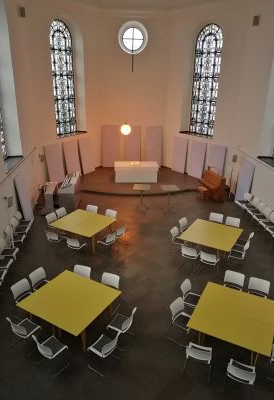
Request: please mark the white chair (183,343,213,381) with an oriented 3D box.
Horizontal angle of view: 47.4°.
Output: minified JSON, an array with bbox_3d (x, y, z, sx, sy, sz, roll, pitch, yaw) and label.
[{"bbox_3d":[1.174,2.934,5.887,0.495,0.785,0.535,7,22,17],"label":"white chair"}]

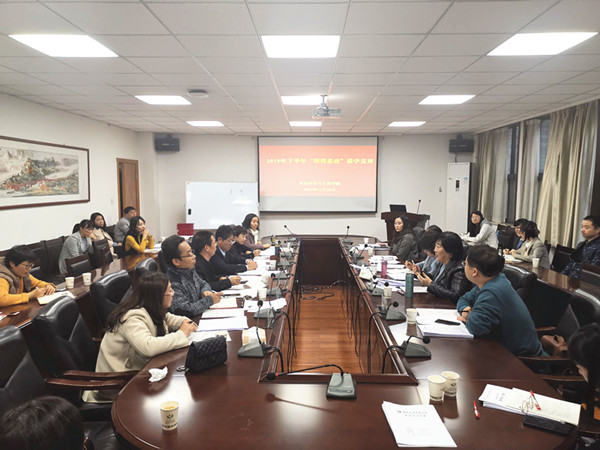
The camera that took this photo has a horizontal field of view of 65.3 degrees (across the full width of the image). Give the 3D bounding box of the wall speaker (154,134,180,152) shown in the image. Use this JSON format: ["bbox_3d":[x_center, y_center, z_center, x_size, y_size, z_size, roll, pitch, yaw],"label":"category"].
[{"bbox_3d":[-2.705,-1.647,9.553,0.500,0.290,0.300,-1,5,-7],"label":"wall speaker"}]

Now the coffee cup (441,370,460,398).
[{"bbox_3d":[0.665,0.704,2.055,0.074,0.088,0.074,0,5,1],"label":"coffee cup"}]

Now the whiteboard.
[{"bbox_3d":[-1.573,-0.398,9.640,1.470,0.970,0.050,0,5,1],"label":"whiteboard"}]

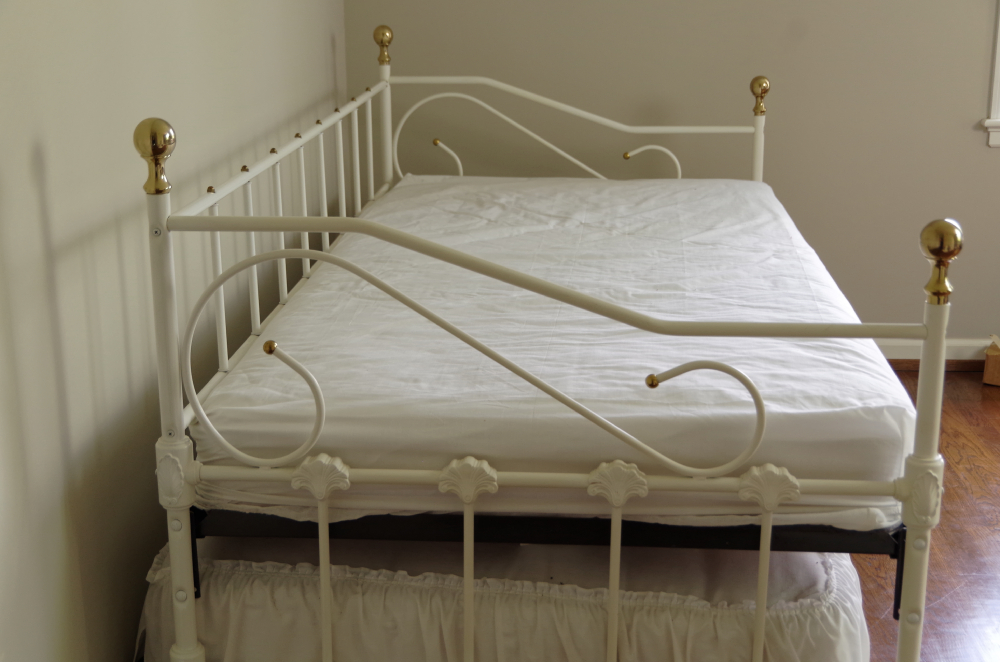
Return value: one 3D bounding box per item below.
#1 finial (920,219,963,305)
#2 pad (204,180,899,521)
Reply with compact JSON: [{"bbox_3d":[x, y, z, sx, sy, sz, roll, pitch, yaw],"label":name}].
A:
[{"bbox_3d":[0.582,-0.092,1.685,0.057,0.112,0.057,1,17,4],"label":"finial"},{"bbox_3d":[0.138,-0.077,2.715,1.029,0.184,1.879,1,17,4],"label":"pad"}]

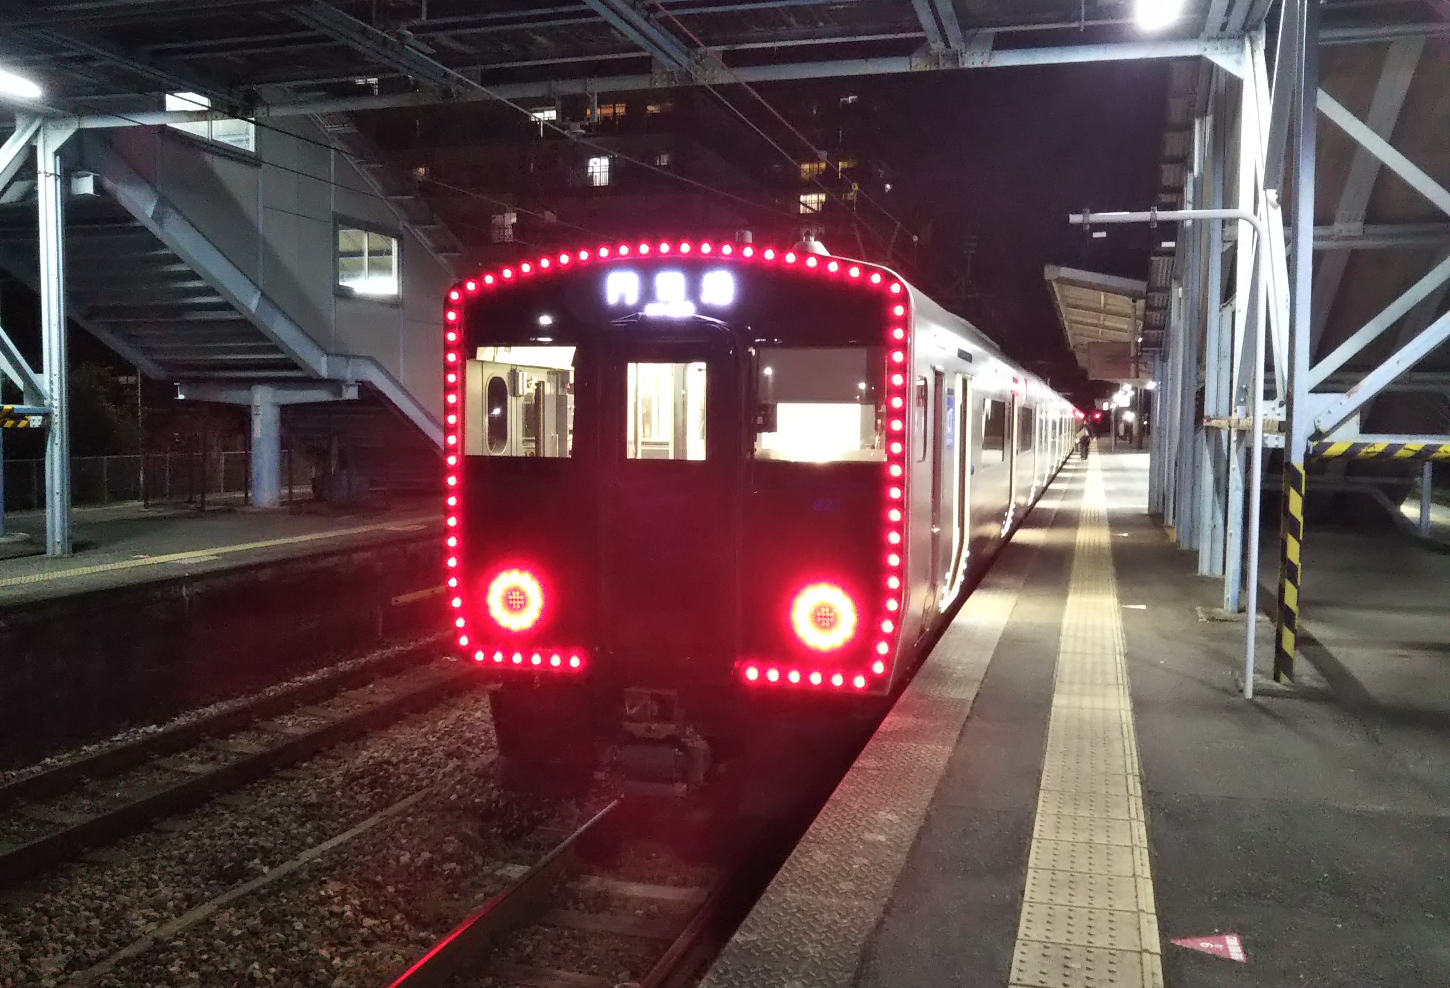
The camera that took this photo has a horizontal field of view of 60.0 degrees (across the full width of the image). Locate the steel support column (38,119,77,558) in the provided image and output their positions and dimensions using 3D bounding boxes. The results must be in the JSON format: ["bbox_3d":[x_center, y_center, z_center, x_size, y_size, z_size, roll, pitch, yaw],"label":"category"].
[{"bbox_3d":[-6.674,-1.527,12.499,0.130,4.288,0.170,2,4,16],"label":"steel support column"}]

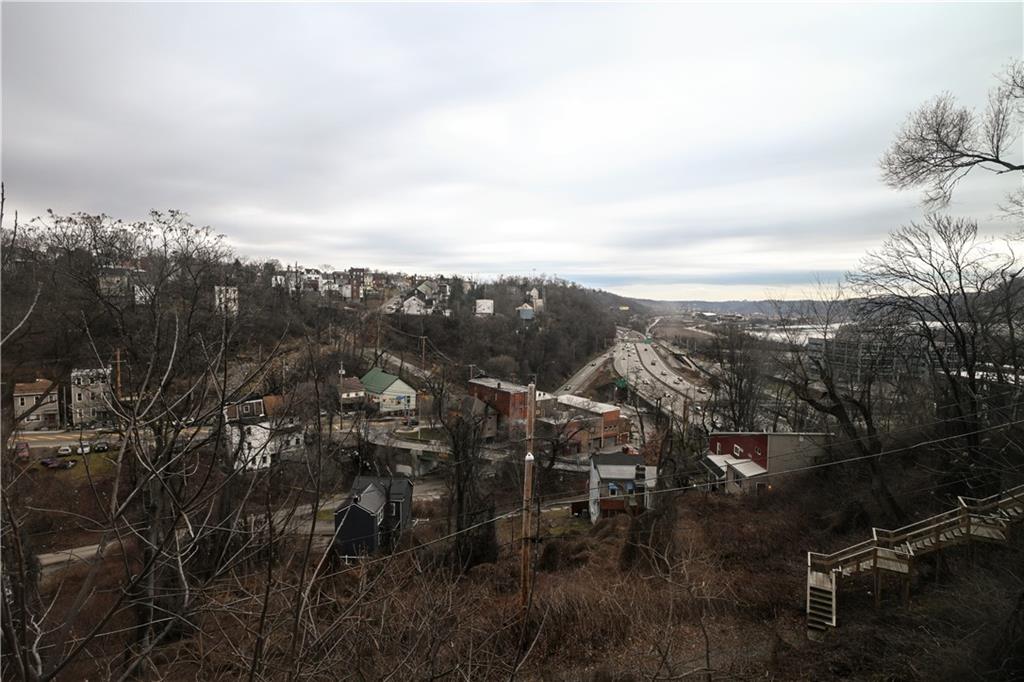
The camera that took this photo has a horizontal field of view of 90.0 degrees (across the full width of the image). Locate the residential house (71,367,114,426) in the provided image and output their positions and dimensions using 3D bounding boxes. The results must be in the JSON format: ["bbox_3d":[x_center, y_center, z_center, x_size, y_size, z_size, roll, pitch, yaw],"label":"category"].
[{"bbox_3d":[-83.032,10.956,102.535,6.000,11.000,8.000,-2,4,-25],"label":"residential house"}]

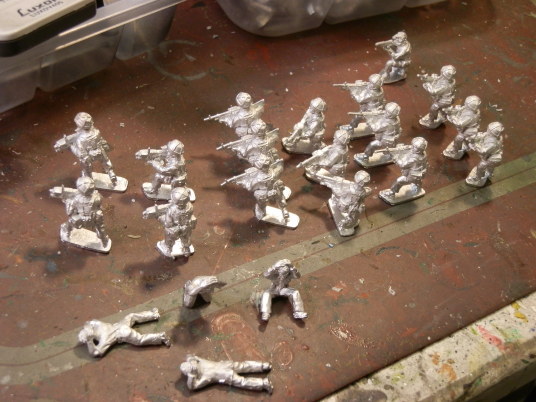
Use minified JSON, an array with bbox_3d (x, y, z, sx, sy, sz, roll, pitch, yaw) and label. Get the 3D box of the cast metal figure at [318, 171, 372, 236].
[{"bbox_3d":[0.021,-0.002,0.260,0.013,0.017,0.009,24,43,20],"label":"cast metal figure"}]

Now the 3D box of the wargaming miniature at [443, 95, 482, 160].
[{"bbox_3d":[0.064,-0.025,0.308,0.017,0.023,0.008,-20,51,-28],"label":"wargaming miniature"}]

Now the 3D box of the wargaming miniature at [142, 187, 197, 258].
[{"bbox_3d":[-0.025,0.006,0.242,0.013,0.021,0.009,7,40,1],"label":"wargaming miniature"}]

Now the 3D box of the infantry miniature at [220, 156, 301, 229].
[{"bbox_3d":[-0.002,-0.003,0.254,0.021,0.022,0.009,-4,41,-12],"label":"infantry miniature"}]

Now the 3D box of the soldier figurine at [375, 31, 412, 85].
[{"bbox_3d":[0.041,-0.047,0.316,0.013,0.018,0.007,-16,45,-24],"label":"soldier figurine"}]

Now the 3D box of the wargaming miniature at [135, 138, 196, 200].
[{"bbox_3d":[-0.029,-0.009,0.260,0.016,0.019,0.008,2,40,-5],"label":"wargaming miniature"}]

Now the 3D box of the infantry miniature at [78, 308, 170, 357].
[{"bbox_3d":[-0.037,0.033,0.240,0.022,0.005,0.011,-4,45,-14],"label":"infantry miniature"}]

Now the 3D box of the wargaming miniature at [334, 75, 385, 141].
[{"bbox_3d":[0.030,-0.031,0.308,0.019,0.022,0.008,-10,47,-20],"label":"wargaming miniature"}]

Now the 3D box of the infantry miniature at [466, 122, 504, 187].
[{"bbox_3d":[0.070,-0.016,0.299,0.017,0.023,0.008,-20,51,-28],"label":"infantry miniature"}]

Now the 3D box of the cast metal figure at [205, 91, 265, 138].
[{"bbox_3d":[-0.007,-0.021,0.276,0.021,0.022,0.009,-4,41,-12],"label":"cast metal figure"}]

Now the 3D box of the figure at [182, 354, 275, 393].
[{"bbox_3d":[-0.010,0.043,0.235,0.023,0.005,0.008,5,43,-5],"label":"figure"}]

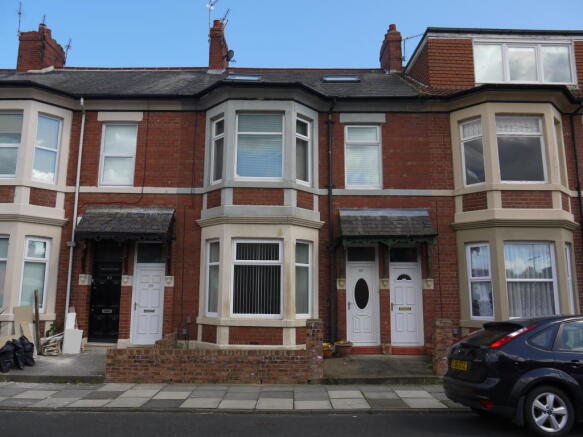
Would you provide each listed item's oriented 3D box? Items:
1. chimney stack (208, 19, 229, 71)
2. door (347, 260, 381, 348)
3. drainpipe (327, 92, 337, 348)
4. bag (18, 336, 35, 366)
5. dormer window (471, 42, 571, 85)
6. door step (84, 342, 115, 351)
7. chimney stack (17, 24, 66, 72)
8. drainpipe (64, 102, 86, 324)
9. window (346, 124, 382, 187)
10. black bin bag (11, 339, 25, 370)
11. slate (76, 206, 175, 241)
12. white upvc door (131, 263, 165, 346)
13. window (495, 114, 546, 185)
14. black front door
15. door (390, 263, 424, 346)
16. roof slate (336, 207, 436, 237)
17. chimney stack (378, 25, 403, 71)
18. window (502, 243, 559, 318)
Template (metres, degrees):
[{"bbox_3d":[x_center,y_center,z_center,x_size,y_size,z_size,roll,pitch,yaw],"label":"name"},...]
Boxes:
[{"bbox_3d":[-2.569,-5.926,16.979,0.491,2.223,1.500,0,-10,0],"label":"chimney stack"},{"bbox_3d":[1.849,2.202,12.159,0.832,2.124,0.090,0,-10,0],"label":"door"},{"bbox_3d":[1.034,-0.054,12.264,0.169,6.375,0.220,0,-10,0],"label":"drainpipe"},{"bbox_3d":[-5.687,2.862,10.178,0.345,0.588,0.380,0,-10,0],"label":"bag"},{"bbox_3d":[6.775,-4.526,13.772,2.892,1.350,0.130,0,-10,0],"label":"dormer window"},{"bbox_3d":[-4.667,3.172,11.640,0.794,0.157,0.280,1,-8,0],"label":"door step"},{"bbox_3d":[-8.952,-5.860,17.000,0.848,1.995,1.500,0,-10,0],"label":"chimney stack"},{"bbox_3d":[-5.573,-0.090,12.085,0.090,6.284,0.100,1,-8,0],"label":"drainpipe"},{"bbox_3d":[1.898,-1.625,12.464,0.962,1.736,0.100,1,-8,0],"label":"window"},{"bbox_3d":[-5.666,2.810,9.791,0.301,0.573,0.360,0,-10,0],"label":"black bin bag"},{"bbox_3d":[-4.136,0.088,11.806,2.248,0.849,0.650,1,-8,0],"label":"slate"},{"bbox_3d":[-3.685,2.207,12.216,0.774,2.045,0.090,0,-10,0],"label":"white upvc door"},{"bbox_3d":[5.876,-1.764,12.060,1.200,1.813,0.120,0,-10,0],"label":"window"},{"bbox_3d":[-4.730,1.876,11.993,0.739,2.486,0.100,1,-8,0],"label":"black front door"},{"bbox_3d":[2.916,2.158,11.921,0.826,2.086,0.100,1,-8,0],"label":"door"},{"bbox_3d":[2.388,0.087,11.780,2.333,0.793,0.650,1,-8,0],"label":"roof slate"},{"bbox_3d":[3.590,-5.837,16.985,0.414,1.971,1.600,0,-10,0],"label":"chimney stack"},{"bbox_3d":[5.712,1.458,11.164,1.217,1.762,0.100,1,-8,0],"label":"window"}]

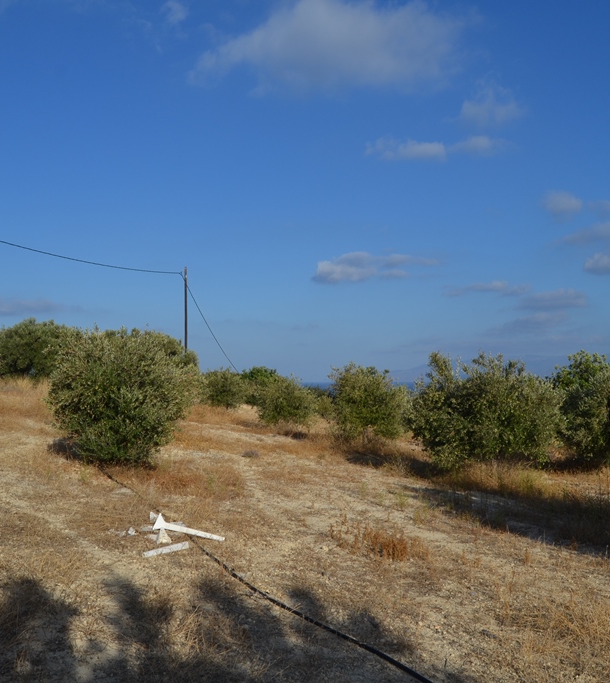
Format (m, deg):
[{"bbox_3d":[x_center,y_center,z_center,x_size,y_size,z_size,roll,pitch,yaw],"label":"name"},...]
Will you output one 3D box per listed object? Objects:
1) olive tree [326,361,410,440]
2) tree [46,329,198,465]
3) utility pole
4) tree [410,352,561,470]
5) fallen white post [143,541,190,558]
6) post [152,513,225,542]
[{"bbox_3d":[1.709,1.668,21.000,2.050,2.100,2.050,0,-3,0],"label":"olive tree"},{"bbox_3d":[-3.345,1.002,14.000,2.600,2.400,2.500,0,-3,0],"label":"tree"},{"bbox_3d":[-7.294,-0.551,47.000,0.200,8.100,0.200,0,-3,0],"label":"utility pole"},{"bbox_3d":[3.478,1.349,14.800,2.700,2.200,2.600,0,-3,0],"label":"tree"},{"bbox_3d":[-1.293,1.946,7.165,0.452,0.050,0.055,-4,0,-37],"label":"fallen white post"},{"bbox_3d":[-1.138,1.870,7.600,0.703,0.170,0.070,14,-29,0],"label":"post"}]

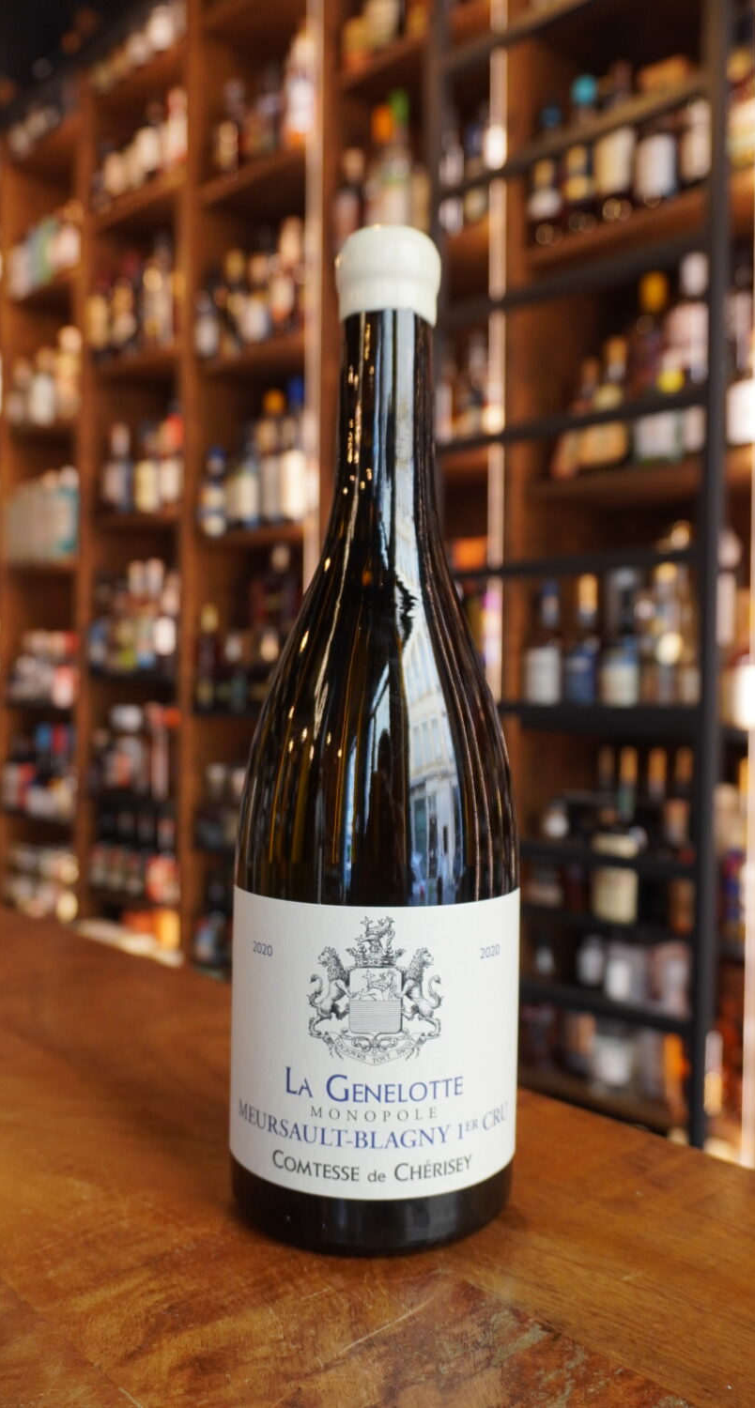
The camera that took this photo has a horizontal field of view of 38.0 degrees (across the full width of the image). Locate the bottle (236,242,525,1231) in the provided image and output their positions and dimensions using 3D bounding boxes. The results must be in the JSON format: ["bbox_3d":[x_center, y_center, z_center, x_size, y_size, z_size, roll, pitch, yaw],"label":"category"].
[{"bbox_3d":[0.001,0.004,0.331,0.086,0.288,0.086,1,0,0],"label":"bottle"}]

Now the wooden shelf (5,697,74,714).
[{"bbox_3d":[-0.931,0.007,3.401,0.250,0.040,0.399,0,1,-45],"label":"wooden shelf"}]

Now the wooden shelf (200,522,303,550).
[{"bbox_3d":[-0.223,-0.396,2.683,0.250,0.035,0.426,0,1,-45],"label":"wooden shelf"}]

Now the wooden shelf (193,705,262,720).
[{"bbox_3d":[-0.223,0.021,2.683,0.250,0.035,0.426,0,1,-45],"label":"wooden shelf"}]

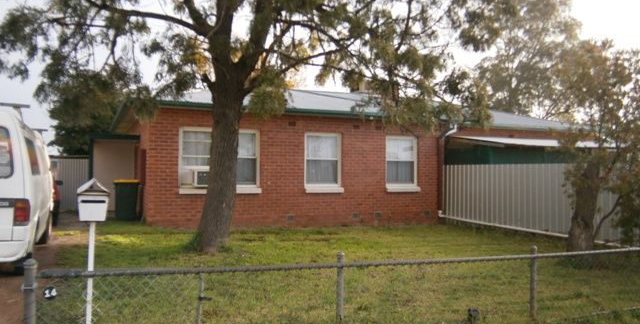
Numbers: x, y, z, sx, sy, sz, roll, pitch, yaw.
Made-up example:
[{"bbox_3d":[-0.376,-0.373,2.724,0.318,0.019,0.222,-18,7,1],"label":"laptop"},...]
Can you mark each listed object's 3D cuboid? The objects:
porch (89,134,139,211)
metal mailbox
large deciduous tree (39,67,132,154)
[{"bbox_3d":[-5.718,0.363,13.351,1.220,2.150,1.500,1,-2,-24],"label":"porch"},{"bbox_3d":[-1.700,0.288,3.600,0.230,0.310,0.310,2,-1,-27],"label":"metal mailbox"},{"bbox_3d":[-10.100,-1.200,20.800,3.900,5.500,3.800,1,-1,0],"label":"large deciduous tree"}]

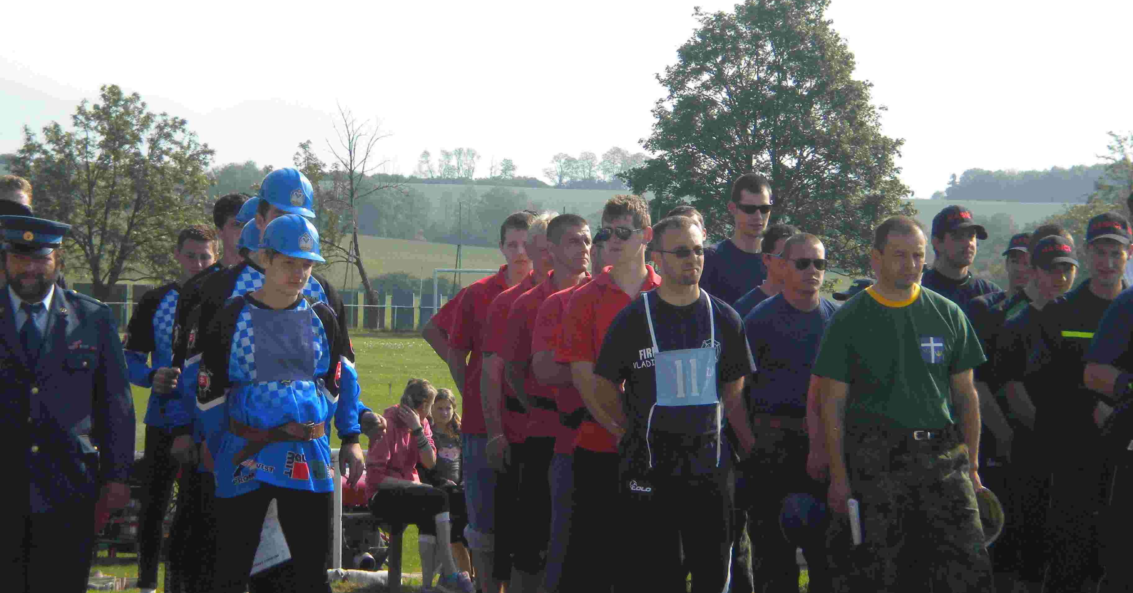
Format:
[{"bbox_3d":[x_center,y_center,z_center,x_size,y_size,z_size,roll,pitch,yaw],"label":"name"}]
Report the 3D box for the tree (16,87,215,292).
[{"bbox_3d":[-16.896,-3.313,128.000,7.400,9.200,7.000,0,0,0],"label":"tree"}]

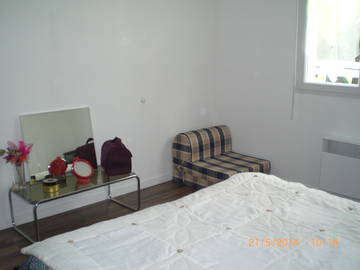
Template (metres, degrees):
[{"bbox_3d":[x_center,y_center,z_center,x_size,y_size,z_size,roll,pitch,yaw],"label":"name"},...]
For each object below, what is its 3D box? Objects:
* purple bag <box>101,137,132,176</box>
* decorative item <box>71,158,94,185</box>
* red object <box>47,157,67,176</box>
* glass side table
[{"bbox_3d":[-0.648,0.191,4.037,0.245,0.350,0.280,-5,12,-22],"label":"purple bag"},{"bbox_3d":[-0.899,0.326,3.716,0.170,0.215,0.100,-9,14,-36],"label":"decorative item"},{"bbox_3d":[-1.223,0.315,3.945,0.175,0.185,0.090,-11,15,-42],"label":"red object"},{"bbox_3d":[-0.966,0.626,3.743,1.057,0.382,0.550,-11,15,-42],"label":"glass side table"}]

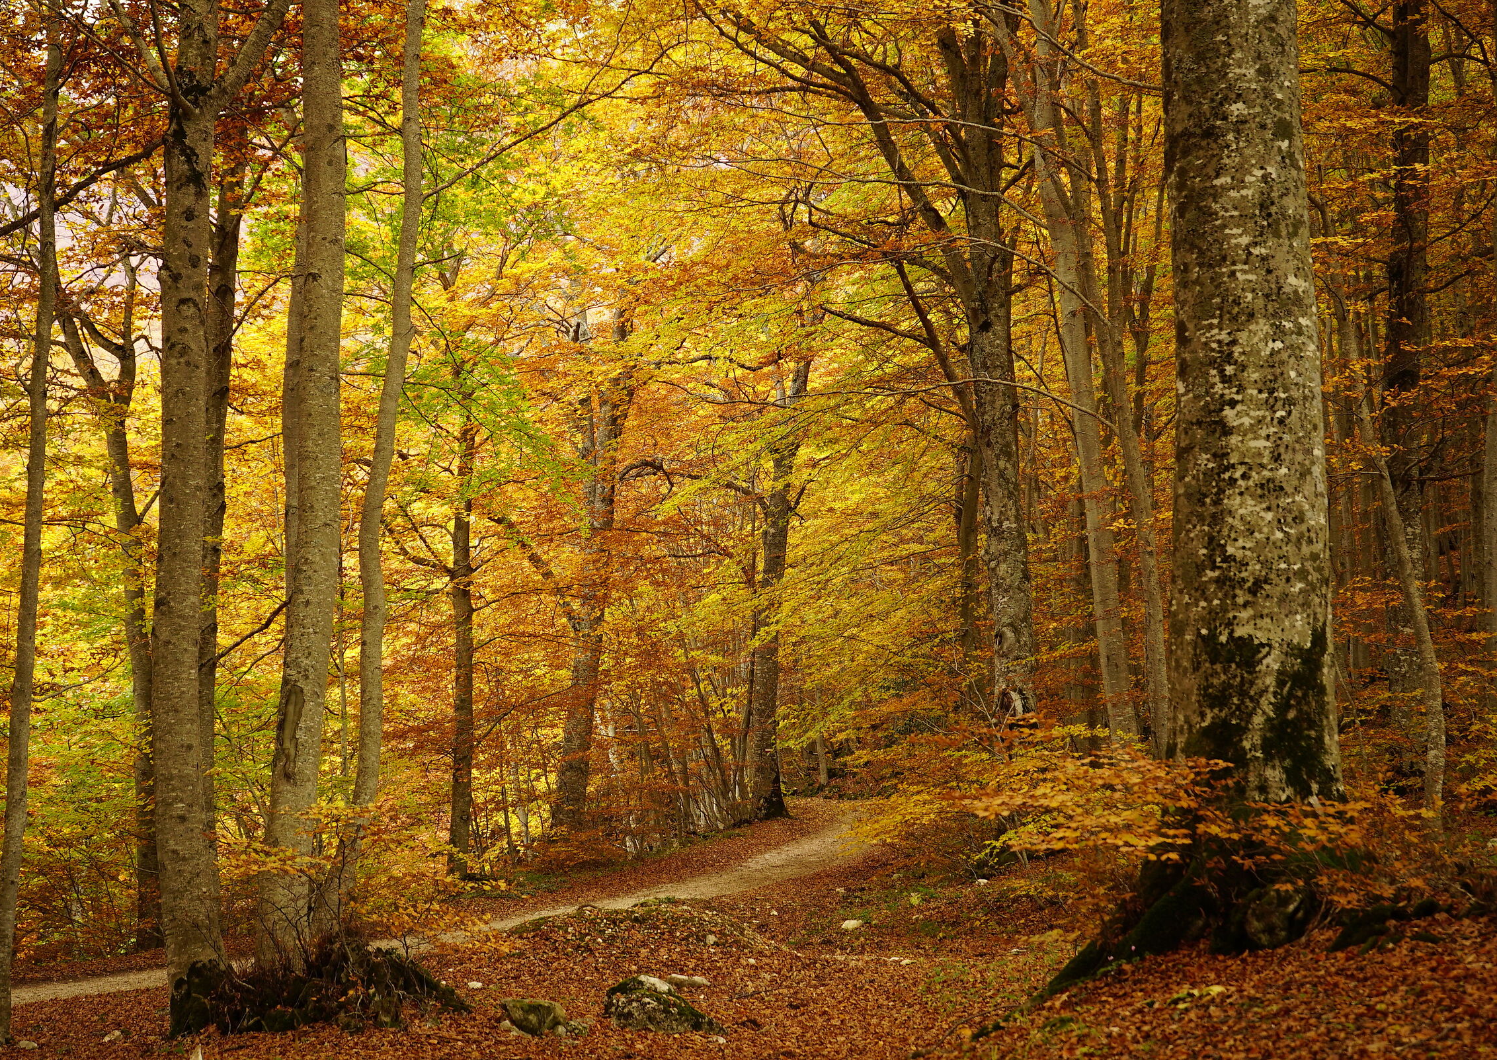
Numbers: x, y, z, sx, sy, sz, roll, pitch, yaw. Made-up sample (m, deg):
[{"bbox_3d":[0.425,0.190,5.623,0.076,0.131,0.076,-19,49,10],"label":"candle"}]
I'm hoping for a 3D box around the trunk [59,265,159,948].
[{"bbox_3d":[-5.906,0.704,28.500,0.850,6.306,0.600,0,-2,0],"label":"trunk"}]

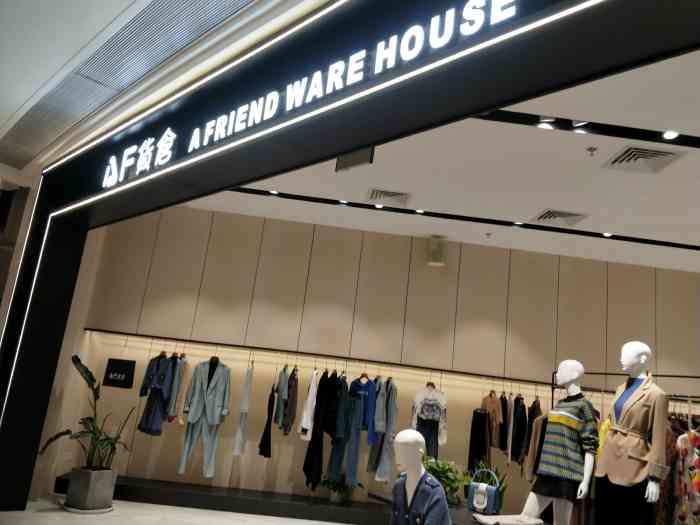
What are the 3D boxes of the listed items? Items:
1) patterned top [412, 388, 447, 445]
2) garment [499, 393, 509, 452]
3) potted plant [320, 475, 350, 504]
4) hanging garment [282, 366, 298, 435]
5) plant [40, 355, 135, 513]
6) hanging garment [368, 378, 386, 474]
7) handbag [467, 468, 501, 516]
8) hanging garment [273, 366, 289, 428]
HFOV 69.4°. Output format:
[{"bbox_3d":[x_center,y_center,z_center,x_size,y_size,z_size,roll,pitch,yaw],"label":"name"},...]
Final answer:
[{"bbox_3d":[0.900,1.721,5.649,0.400,0.650,0.160,7,-11,-3],"label":"patterned top"},{"bbox_3d":[1.805,1.878,5.944,0.120,0.684,0.400,5,-12,6],"label":"garment"},{"bbox_3d":[-0.121,2.504,5.612,0.310,0.300,0.310,7,-12,-2],"label":"potted plant"},{"bbox_3d":[-0.651,1.523,5.580,0.130,0.720,0.370,3,-12,18],"label":"hanging garment"},{"bbox_3d":[-2.558,1.652,4.963,0.820,1.400,0.700,7,-11,-3],"label":"plant"},{"bbox_3d":[0.321,1.875,5.860,0.130,1.043,0.400,8,-12,-8],"label":"hanging garment"},{"bbox_3d":[1.071,1.837,4.055,0.235,0.340,0.120,1,-13,24],"label":"handbag"},{"bbox_3d":[-0.790,1.530,5.787,0.110,0.674,0.400,7,-12,-2],"label":"hanging garment"}]

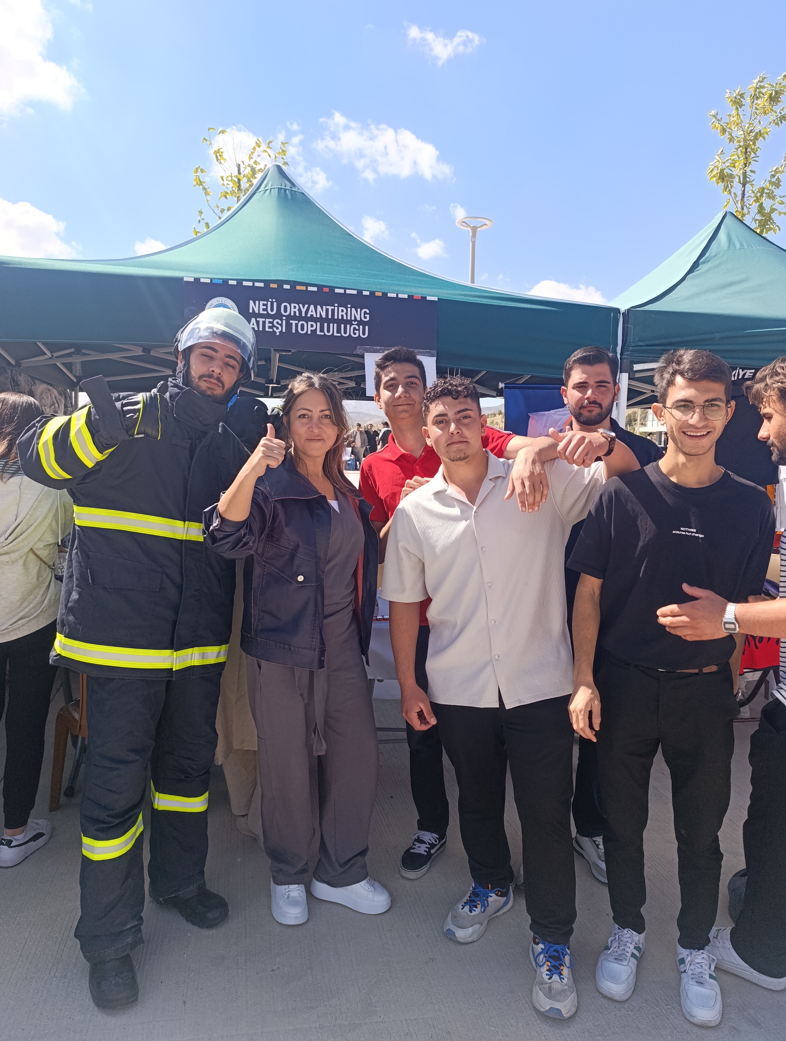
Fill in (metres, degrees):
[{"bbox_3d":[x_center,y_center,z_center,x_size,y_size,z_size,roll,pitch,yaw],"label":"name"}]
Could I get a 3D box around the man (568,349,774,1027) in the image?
[{"bbox_3d":[0.741,0.442,1.889,0.520,1.770,0.350,3,7,17],"label":"man"}]

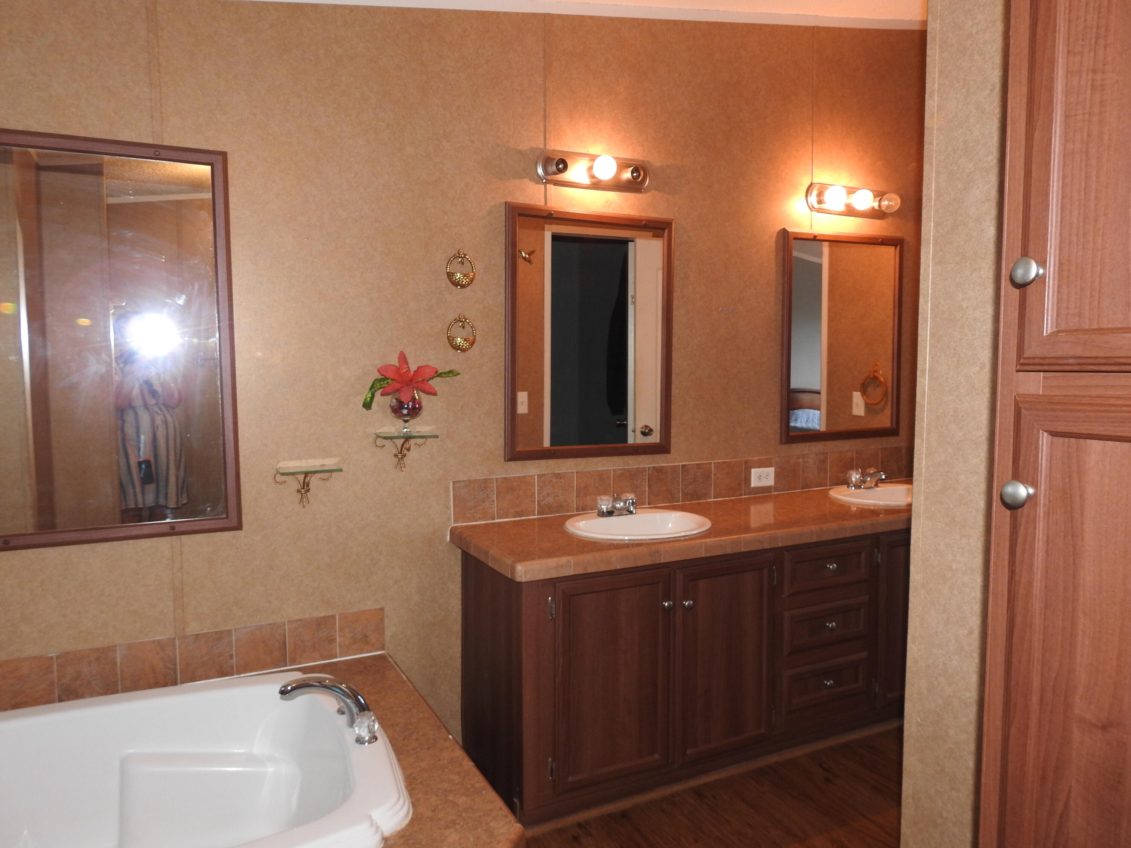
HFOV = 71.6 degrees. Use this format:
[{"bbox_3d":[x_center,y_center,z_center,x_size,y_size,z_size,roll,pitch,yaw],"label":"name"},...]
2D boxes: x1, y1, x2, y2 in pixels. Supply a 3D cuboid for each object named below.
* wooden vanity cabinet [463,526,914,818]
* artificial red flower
[{"bbox_3d":[0.788,0.714,2.945,2.355,0.790,0.605,-2,5,-27],"label":"wooden vanity cabinet"},{"bbox_3d":[-0.493,-0.147,2.444,0.188,0.154,0.100,-2,5,-27],"label":"artificial red flower"}]

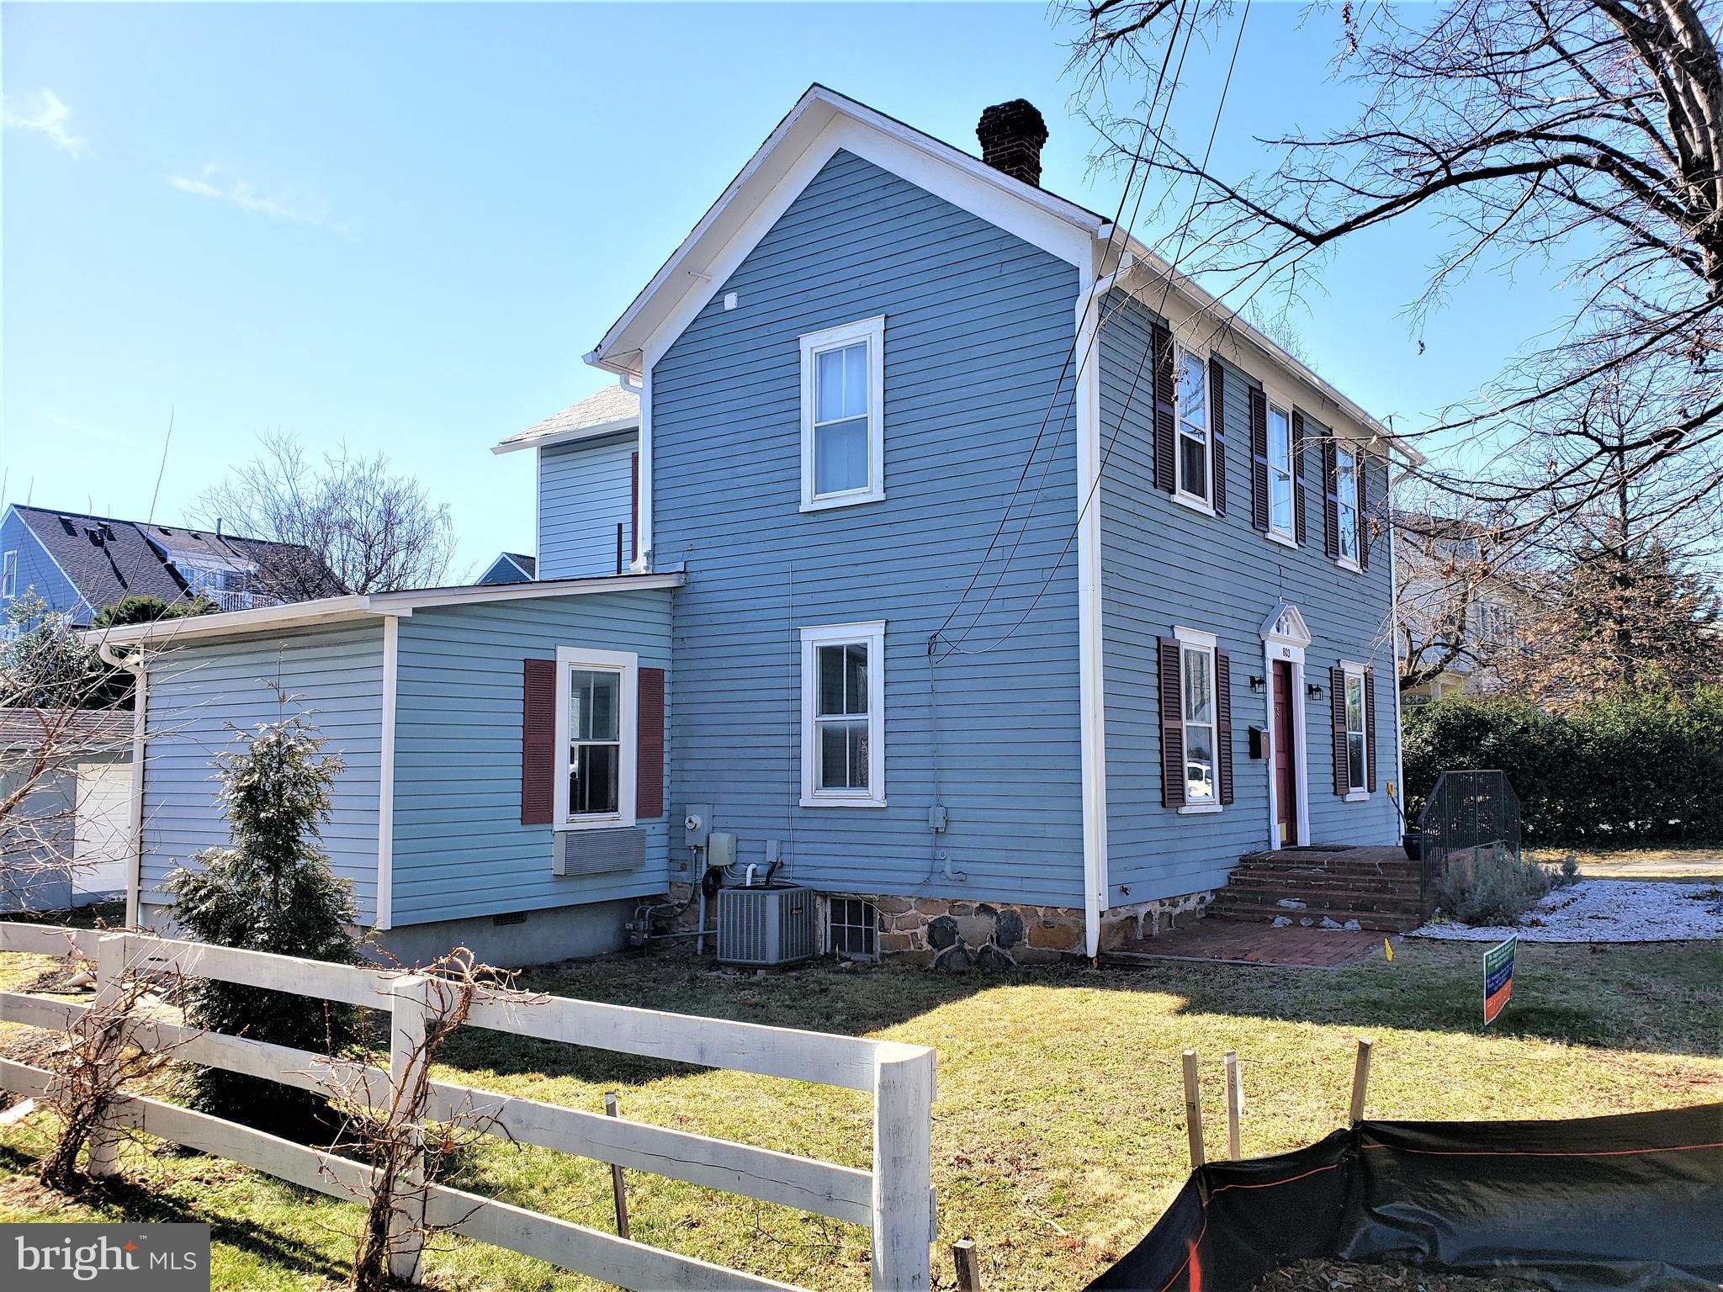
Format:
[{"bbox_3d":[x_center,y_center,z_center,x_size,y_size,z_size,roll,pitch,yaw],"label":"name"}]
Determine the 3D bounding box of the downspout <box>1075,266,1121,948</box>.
[{"bbox_3d":[2.035,-0.359,10.747,0.439,5.832,0.100,-4,-7,37],"label":"downspout"}]

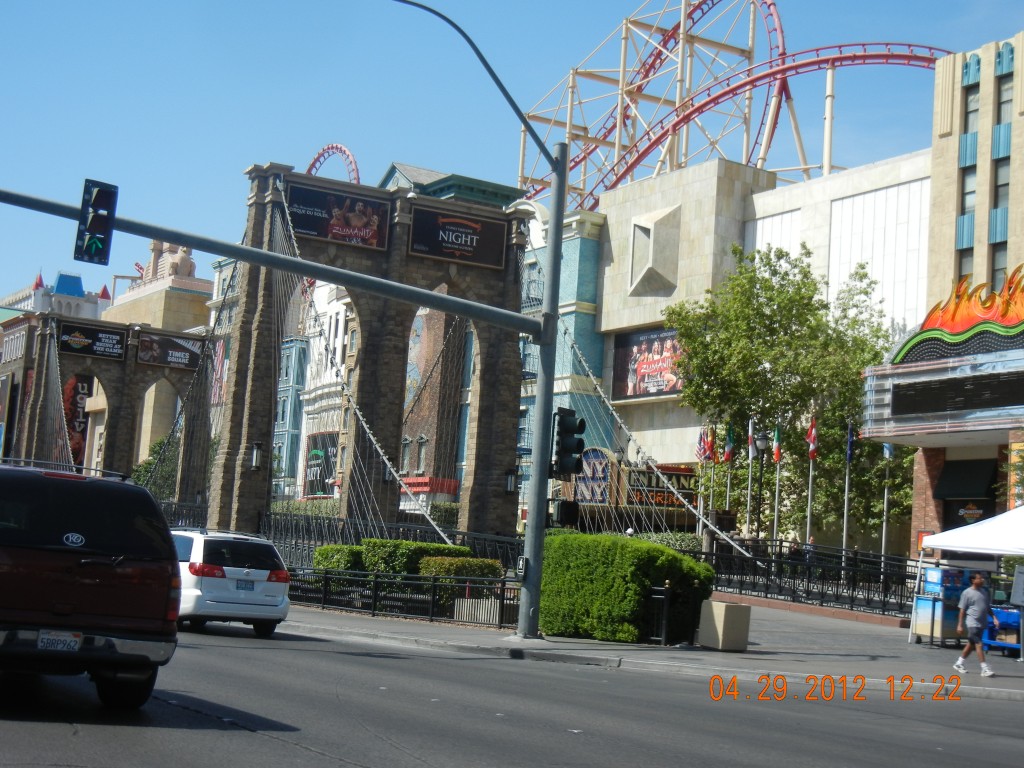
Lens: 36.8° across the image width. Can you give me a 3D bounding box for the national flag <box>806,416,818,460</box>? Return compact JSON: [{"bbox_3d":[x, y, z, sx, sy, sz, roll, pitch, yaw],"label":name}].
[{"bbox_3d":[10.287,1.855,52.742,0.420,1.539,0.300,5,-7,-10],"label":"national flag"}]

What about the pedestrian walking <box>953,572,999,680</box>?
[{"bbox_3d":[7.546,3.847,24.983,0.620,1.690,0.550,0,-8,30],"label":"pedestrian walking"}]

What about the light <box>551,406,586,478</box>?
[{"bbox_3d":[1.000,1.061,26.975,0.420,1.240,0.520,0,-8,32],"label":"light"}]

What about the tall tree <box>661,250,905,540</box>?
[{"bbox_3d":[10.592,1.336,59.354,9.904,13.396,8.500,3,-7,10],"label":"tall tree"}]

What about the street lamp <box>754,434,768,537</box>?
[{"bbox_3d":[8.385,4.320,52.430,0.450,5.500,0.450,8,-8,-28],"label":"street lamp"}]

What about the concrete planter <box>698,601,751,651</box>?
[{"bbox_3d":[3.760,4.301,27.213,0.610,0.800,0.610,8,-8,-31],"label":"concrete planter"}]

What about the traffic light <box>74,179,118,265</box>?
[{"bbox_3d":[-6.359,-2.446,23.582,0.540,1.250,0.360,10,-9,-33],"label":"traffic light"}]

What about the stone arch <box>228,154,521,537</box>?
[{"bbox_3d":[-5.015,-0.243,57.398,10.700,14.100,3.400,7,-8,-26],"label":"stone arch"}]

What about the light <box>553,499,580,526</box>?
[{"bbox_3d":[0.951,2.259,26.831,0.450,0.460,0.300,10,-9,-42],"label":"light"}]

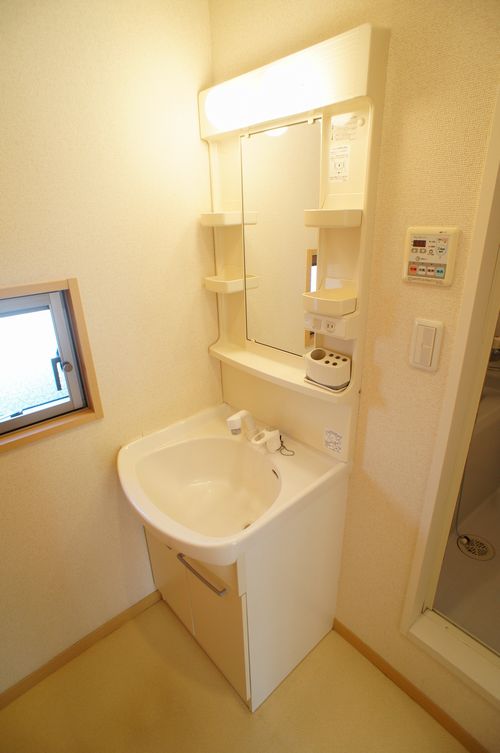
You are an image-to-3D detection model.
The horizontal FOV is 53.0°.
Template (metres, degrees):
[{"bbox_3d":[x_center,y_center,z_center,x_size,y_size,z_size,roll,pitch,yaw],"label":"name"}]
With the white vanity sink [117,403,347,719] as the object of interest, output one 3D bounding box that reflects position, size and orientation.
[{"bbox_3d":[-0.097,0.596,1.721,0.562,0.768,0.604,-23,32,-36],"label":"white vanity sink"}]

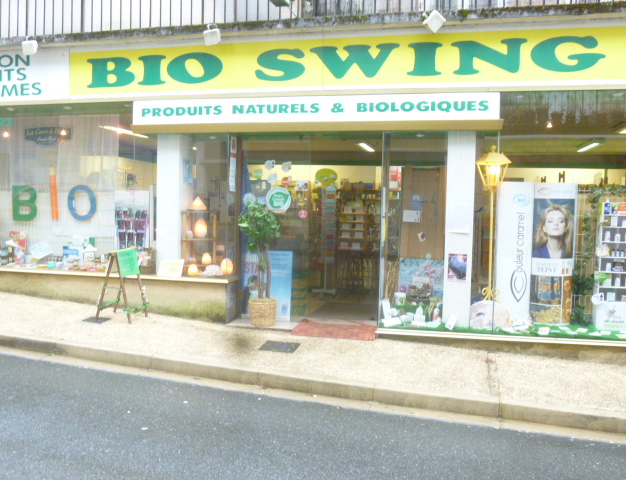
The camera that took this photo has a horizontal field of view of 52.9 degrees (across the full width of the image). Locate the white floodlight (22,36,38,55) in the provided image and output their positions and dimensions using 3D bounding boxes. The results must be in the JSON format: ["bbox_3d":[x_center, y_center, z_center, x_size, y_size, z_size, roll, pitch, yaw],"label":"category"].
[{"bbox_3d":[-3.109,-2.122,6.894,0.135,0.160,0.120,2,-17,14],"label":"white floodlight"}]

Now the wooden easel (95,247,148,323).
[{"bbox_3d":[-2.068,0.469,6.825,0.420,0.770,0.410,2,3,14],"label":"wooden easel"}]

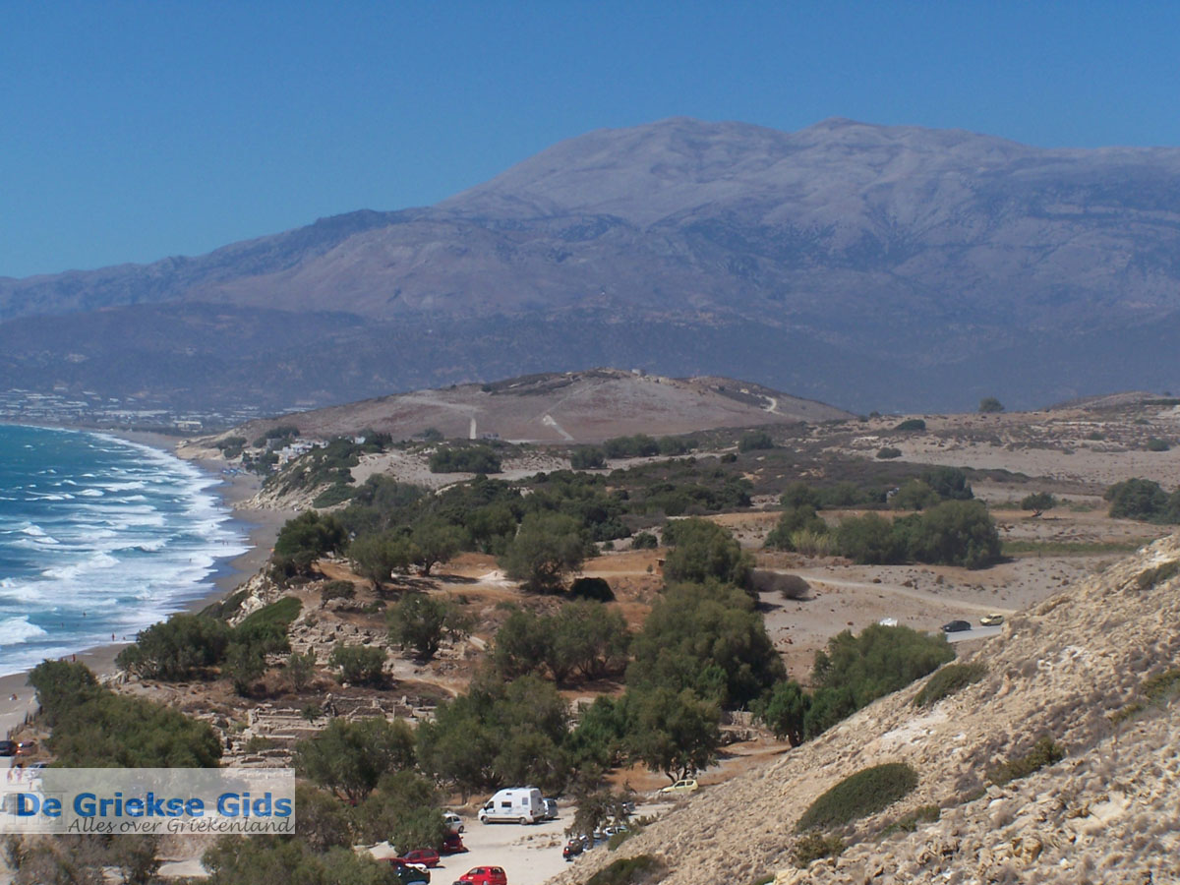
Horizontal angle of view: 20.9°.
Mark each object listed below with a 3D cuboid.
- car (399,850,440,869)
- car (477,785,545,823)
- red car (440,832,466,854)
[{"bbox_3d":[-13.712,32.701,252.238,4.000,1.400,1.660,-1,1,8],"label":"car"},{"bbox_3d":[-6.720,30.762,271.008,5.550,2.850,2.020,-1,1,29],"label":"car"},{"bbox_3d":[-11.203,32.161,258.435,1.640,1.420,3.800,-2,1,-8],"label":"red car"}]

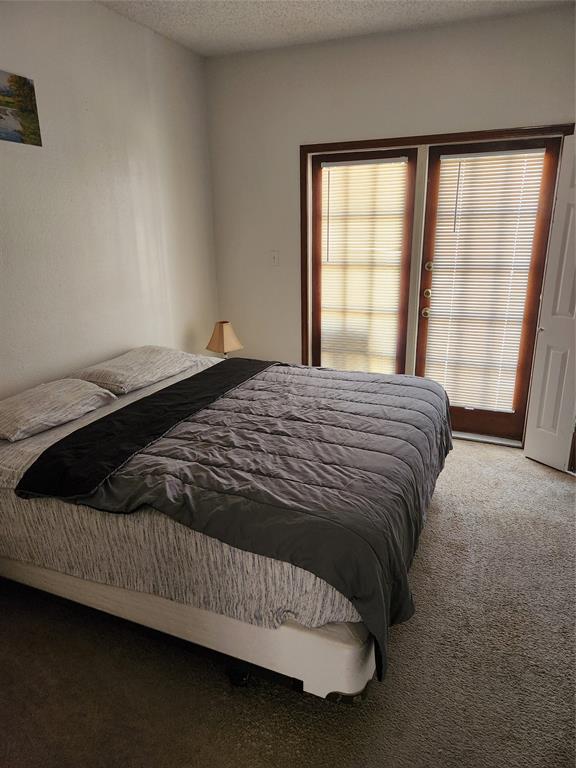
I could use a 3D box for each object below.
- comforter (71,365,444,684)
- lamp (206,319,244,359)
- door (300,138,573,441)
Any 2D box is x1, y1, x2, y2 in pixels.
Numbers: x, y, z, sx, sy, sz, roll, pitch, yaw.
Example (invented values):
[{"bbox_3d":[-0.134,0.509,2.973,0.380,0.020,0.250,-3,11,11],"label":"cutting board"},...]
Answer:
[{"bbox_3d":[0.104,0.410,2.551,1.250,0.530,1.970,6,19,21],"label":"comforter"},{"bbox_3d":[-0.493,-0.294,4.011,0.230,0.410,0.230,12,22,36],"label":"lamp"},{"bbox_3d":[0.941,-0.655,3.793,1.742,2.113,0.110,6,19,21],"label":"door"}]

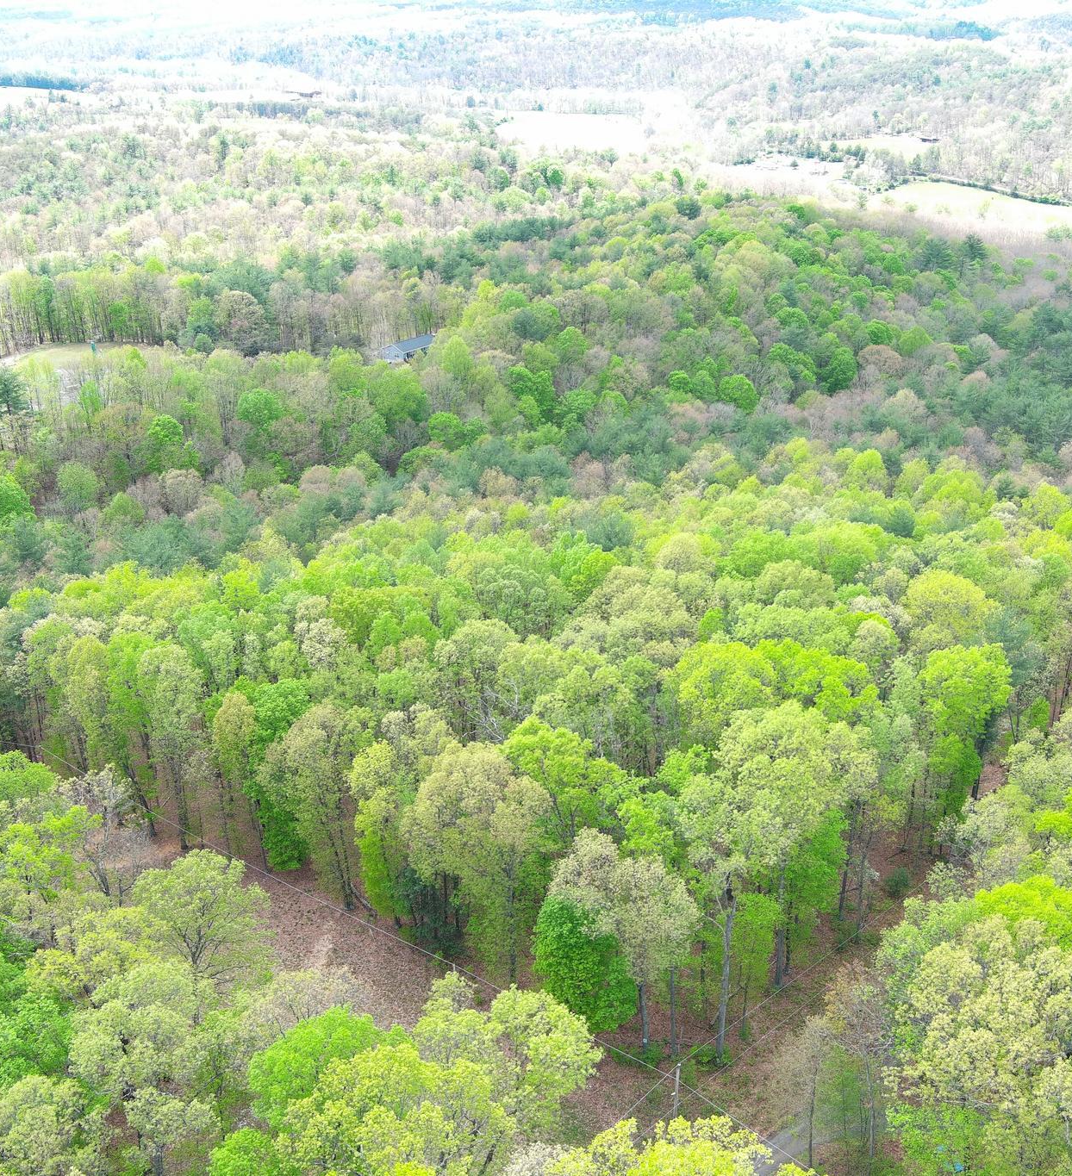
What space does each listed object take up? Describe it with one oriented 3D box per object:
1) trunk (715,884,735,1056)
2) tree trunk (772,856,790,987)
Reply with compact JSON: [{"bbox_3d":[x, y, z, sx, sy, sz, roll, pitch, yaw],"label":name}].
[{"bbox_3d":[11.697,23.859,87.005,0.600,13.420,0.600,0,27,0],"label":"trunk"},{"bbox_3d":[16.285,22.048,93.521,0.580,10.850,0.580,0,27,0],"label":"tree trunk"}]

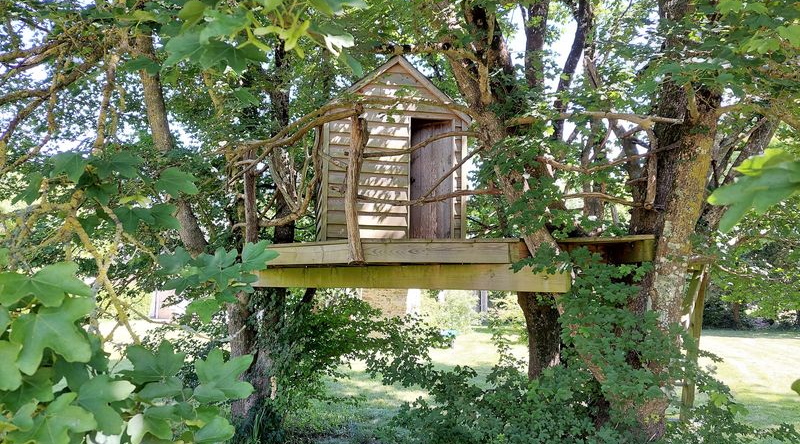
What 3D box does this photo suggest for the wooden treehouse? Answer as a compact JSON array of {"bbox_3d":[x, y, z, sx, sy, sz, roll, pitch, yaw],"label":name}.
[{"bbox_3d":[0.130,-0.430,5.050,3.200,2.070,2.600,1,-5,-7],"label":"wooden treehouse"}]

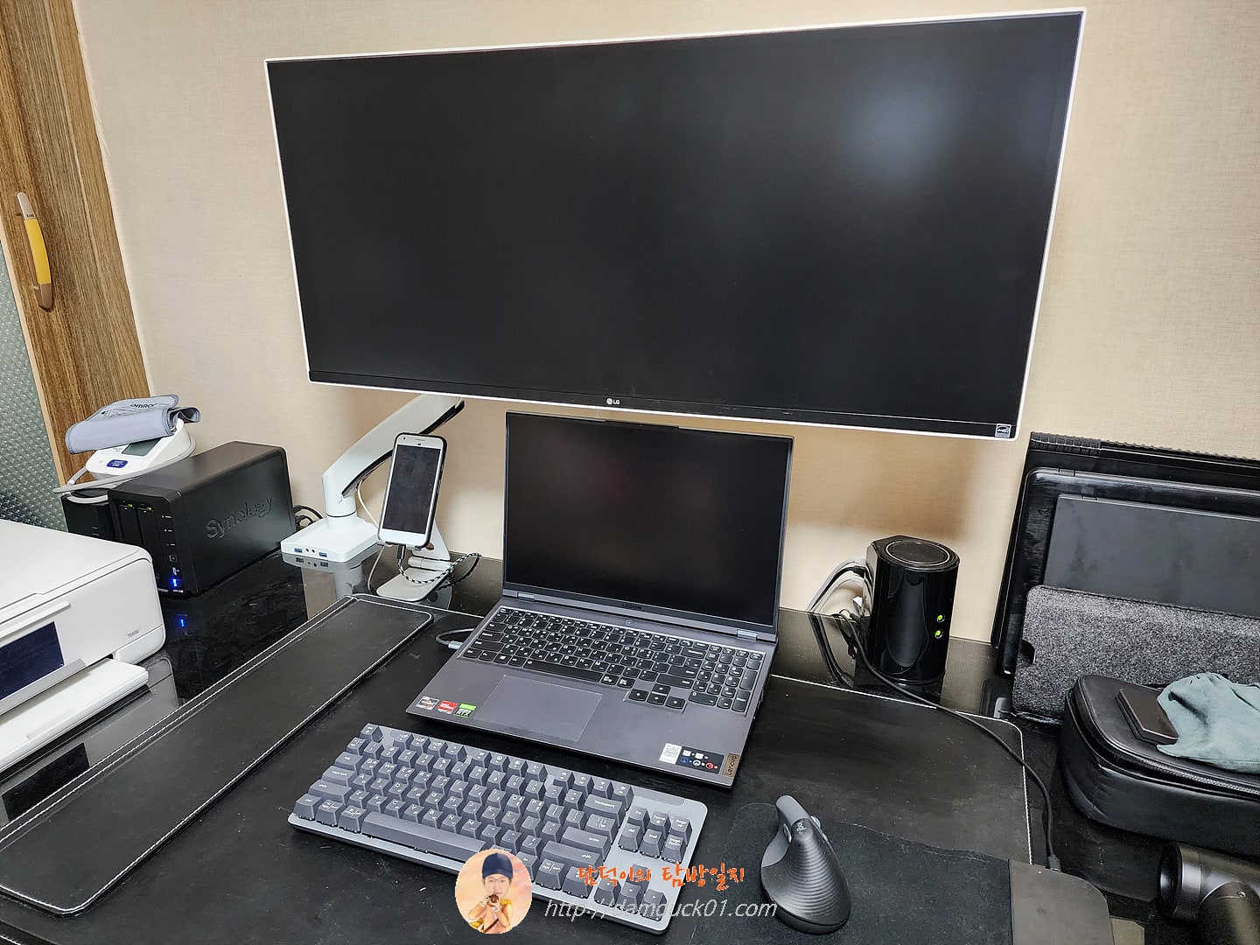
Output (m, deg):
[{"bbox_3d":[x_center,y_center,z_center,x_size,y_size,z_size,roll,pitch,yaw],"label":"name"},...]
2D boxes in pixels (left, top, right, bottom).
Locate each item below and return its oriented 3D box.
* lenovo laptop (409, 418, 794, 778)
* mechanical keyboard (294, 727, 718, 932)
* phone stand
[{"bbox_3d":[-0.029,0.116,0.919,0.356,0.278,0.268,6,20,19],"label":"lenovo laptop"},{"bbox_3d":[-0.120,0.303,0.750,0.357,0.036,0.127,6,20,19],"label":"mechanical keyboard"},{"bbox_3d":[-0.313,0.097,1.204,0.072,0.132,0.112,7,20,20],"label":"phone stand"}]

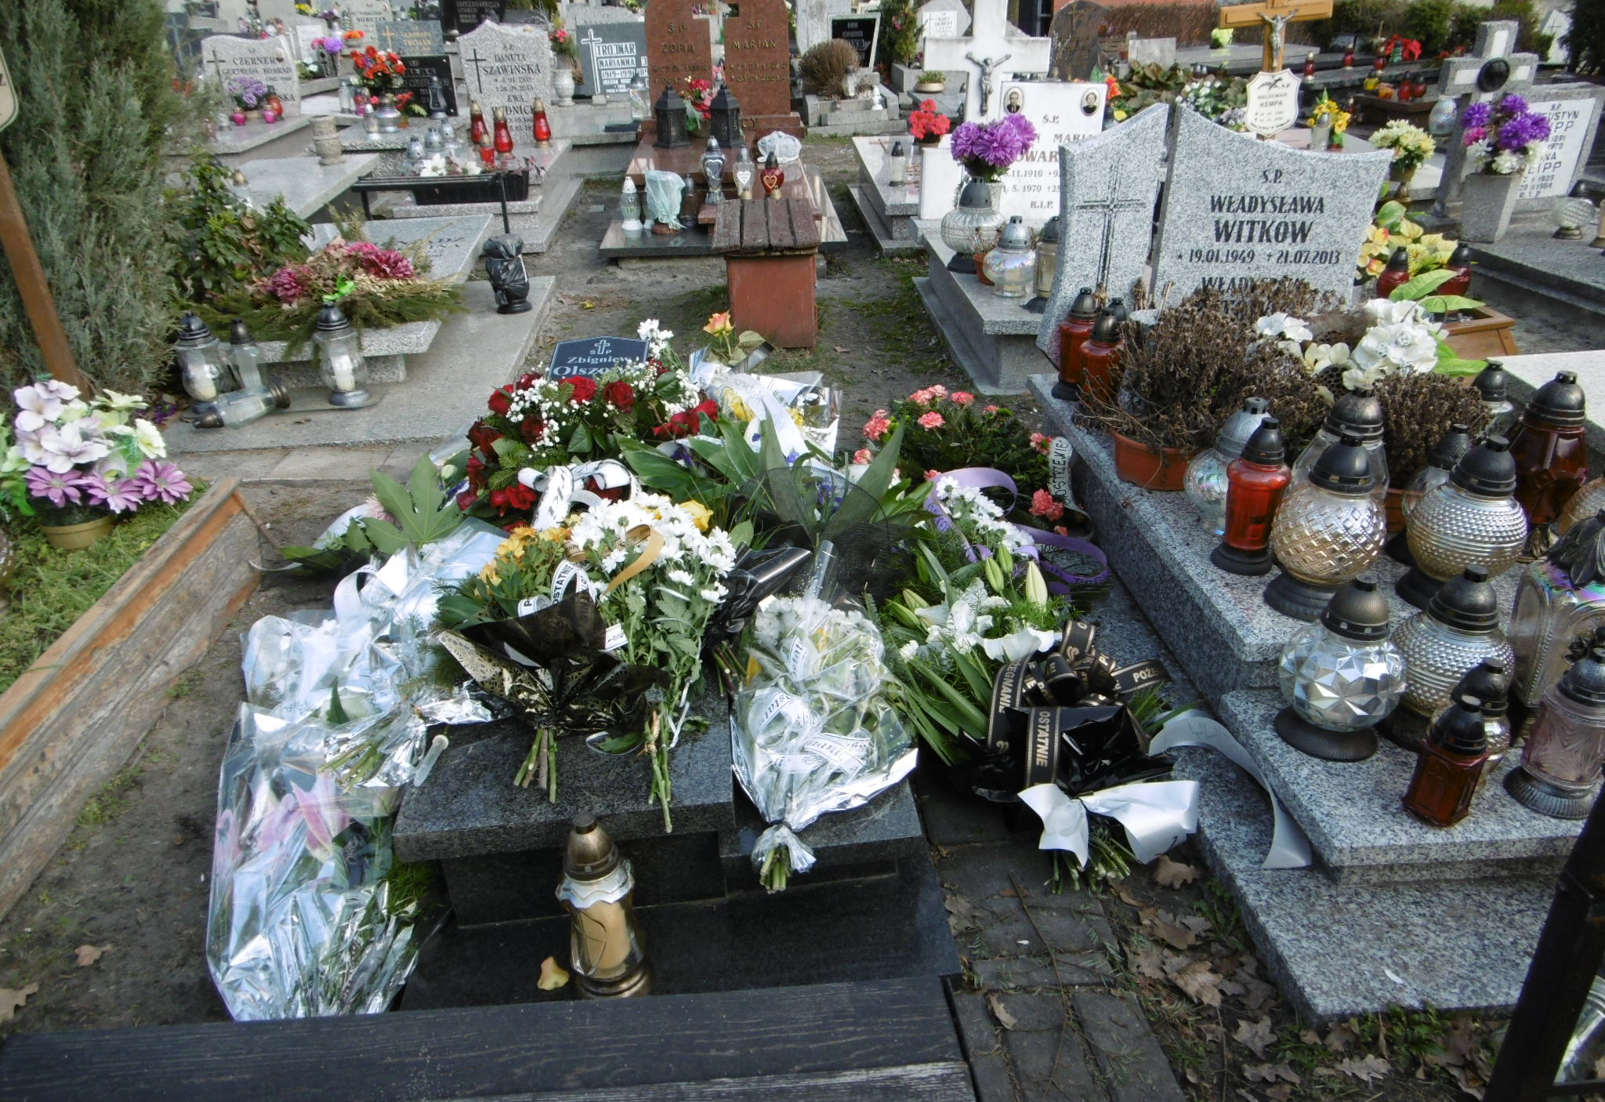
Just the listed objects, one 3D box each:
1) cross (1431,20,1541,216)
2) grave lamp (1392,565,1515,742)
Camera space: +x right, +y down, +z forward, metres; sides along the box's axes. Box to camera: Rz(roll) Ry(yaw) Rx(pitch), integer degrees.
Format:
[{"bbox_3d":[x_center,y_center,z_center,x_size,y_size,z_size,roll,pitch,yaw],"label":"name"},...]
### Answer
[{"bbox_3d":[3.618,-2.335,5.988,0.480,0.930,0.130,-3,27,-7],"label":"cross"},{"bbox_3d":[1.143,0.180,1.958,0.200,0.318,0.200,-2,27,-4],"label":"grave lamp"}]

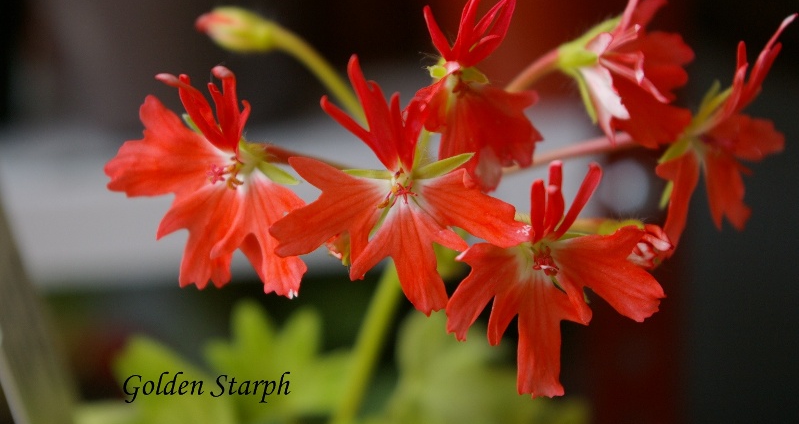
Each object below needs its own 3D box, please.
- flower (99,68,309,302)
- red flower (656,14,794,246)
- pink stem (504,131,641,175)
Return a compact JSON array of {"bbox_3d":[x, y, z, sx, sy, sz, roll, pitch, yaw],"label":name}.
[{"bbox_3d":[-0.036,-0.006,0.335,0.036,0.041,0.019,1,7,36],"label":"flower"},{"bbox_3d":[0.063,-0.016,0.350,0.020,0.041,0.031,14,6,27],"label":"red flower"},{"bbox_3d":[0.033,-0.011,0.352,0.028,0.003,0.003,-15,0,-5],"label":"pink stem"}]

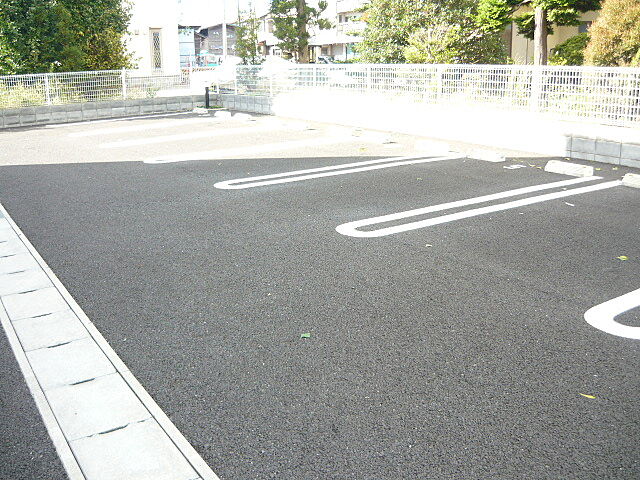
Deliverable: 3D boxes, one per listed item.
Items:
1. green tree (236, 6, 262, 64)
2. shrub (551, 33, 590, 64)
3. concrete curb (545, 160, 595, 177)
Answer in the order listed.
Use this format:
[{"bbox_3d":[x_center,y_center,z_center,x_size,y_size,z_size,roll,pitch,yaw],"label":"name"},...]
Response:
[{"bbox_3d":[-2.658,-7.257,23.000,1.100,3.200,1.050,-2,17,-6],"label":"green tree"},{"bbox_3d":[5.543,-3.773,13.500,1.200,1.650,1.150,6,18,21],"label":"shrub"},{"bbox_3d":[3.278,-0.933,8.026,0.170,0.120,0.600,-12,20,-33],"label":"concrete curb"}]

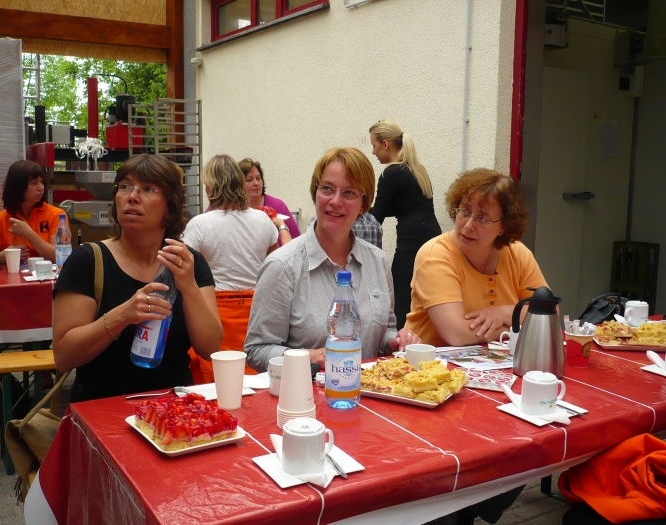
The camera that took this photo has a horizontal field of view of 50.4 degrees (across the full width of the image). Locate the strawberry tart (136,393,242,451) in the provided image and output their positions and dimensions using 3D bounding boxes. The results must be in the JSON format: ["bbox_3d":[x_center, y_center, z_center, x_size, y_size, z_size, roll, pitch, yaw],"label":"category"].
[{"bbox_3d":[-0.318,0.338,1.521,0.152,0.048,0.180,-4,9,-33],"label":"strawberry tart"}]

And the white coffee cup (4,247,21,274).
[{"bbox_3d":[-1.755,-0.006,3.880,0.085,0.126,0.085,-2,7,-24],"label":"white coffee cup"}]

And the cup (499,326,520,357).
[{"bbox_3d":[0.577,0.245,2.205,0.111,0.081,0.080,2,8,15],"label":"cup"}]

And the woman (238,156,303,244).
[{"bbox_3d":[-0.461,0.076,4.355,0.540,1.400,0.600,-3,8,-23],"label":"woman"}]

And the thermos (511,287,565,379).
[{"bbox_3d":[0.580,0.190,1.980,0.145,0.247,0.139,1,7,7],"label":"thermos"}]

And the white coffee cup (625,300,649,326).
[{"bbox_3d":[1.162,0.198,2.720,0.110,0.084,0.082,-2,7,-26],"label":"white coffee cup"}]

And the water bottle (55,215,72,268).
[{"bbox_3d":[-1.513,-0.106,3.970,0.086,0.326,0.086,-1,7,-21],"label":"water bottle"}]

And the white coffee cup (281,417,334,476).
[{"bbox_3d":[-0.042,0.344,1.339,0.111,0.081,0.080,-5,9,-37],"label":"white coffee cup"}]

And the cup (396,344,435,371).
[{"bbox_3d":[0.227,0.277,1.945,0.110,0.084,0.082,2,7,7],"label":"cup"}]

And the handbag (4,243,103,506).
[{"bbox_3d":[-0.755,0.285,1.920,0.250,0.670,0.310,-3,8,-30],"label":"handbag"}]

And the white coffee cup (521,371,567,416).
[{"bbox_3d":[0.497,0.306,1.660,0.111,0.081,0.080,-2,8,-18],"label":"white coffee cup"}]

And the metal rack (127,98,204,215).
[{"bbox_3d":[-1.417,-0.402,6.079,0.420,1.900,0.640,-4,8,-30],"label":"metal rack"}]

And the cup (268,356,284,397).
[{"bbox_3d":[-0.130,0.290,1.800,0.110,0.084,0.082,7,9,44],"label":"cup"}]

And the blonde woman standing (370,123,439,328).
[{"bbox_3d":[0.370,0.056,3.880,0.520,1.640,0.450,4,7,25],"label":"blonde woman standing"}]

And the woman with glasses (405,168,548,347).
[{"bbox_3d":[0.500,0.367,2.420,0.510,1.350,0.650,-1,7,-15],"label":"woman with glasses"}]

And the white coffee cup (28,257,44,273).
[{"bbox_3d":[-1.609,0.018,3.879,0.111,0.081,0.080,-5,9,-37],"label":"white coffee cup"}]

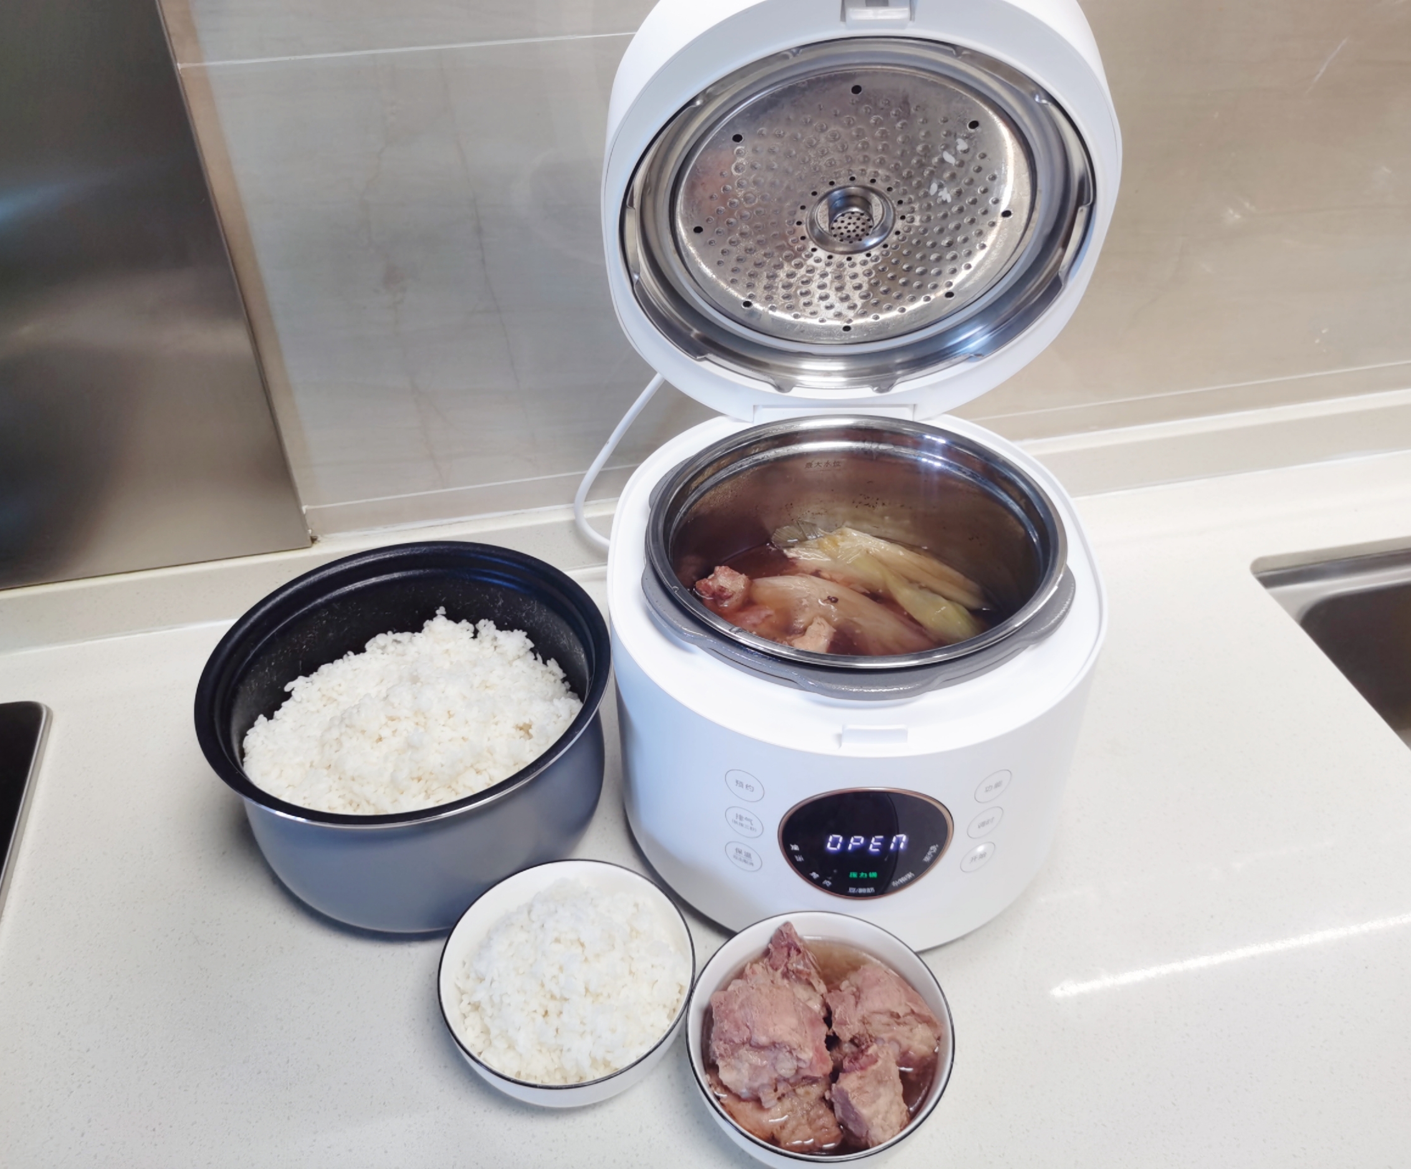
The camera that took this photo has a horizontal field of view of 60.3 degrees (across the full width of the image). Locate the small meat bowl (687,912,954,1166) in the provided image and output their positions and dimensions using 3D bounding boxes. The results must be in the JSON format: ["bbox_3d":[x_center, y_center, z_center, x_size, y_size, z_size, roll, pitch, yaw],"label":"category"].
[{"bbox_3d":[0.054,0.231,0.591,0.124,0.063,0.124,0,40,0],"label":"small meat bowl"}]

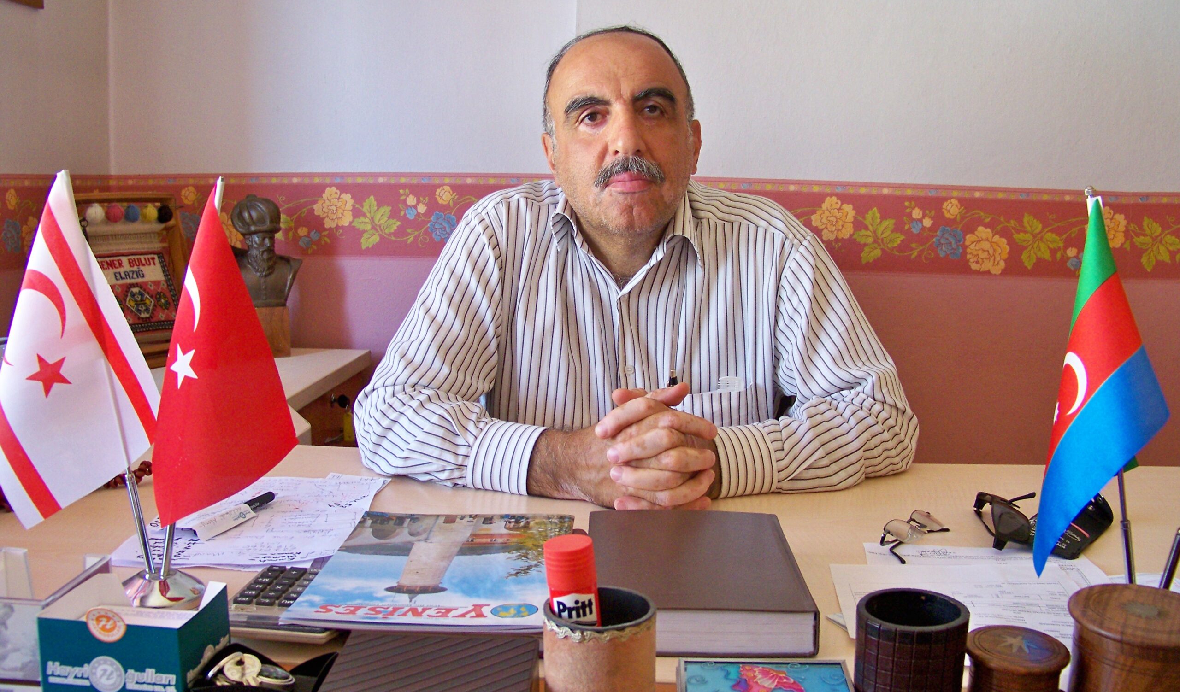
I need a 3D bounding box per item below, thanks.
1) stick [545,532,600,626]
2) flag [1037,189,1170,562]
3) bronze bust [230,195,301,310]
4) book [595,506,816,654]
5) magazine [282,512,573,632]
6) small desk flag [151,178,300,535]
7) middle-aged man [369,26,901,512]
[{"bbox_3d":[-0.007,0.189,0.752,0.032,0.119,0.032,-7,9,-2],"label":"stick"},{"bbox_3d":[0.335,0.026,0.735,0.088,0.245,0.075,4,9,21],"label":"flag"},{"bbox_3d":[-0.665,-0.192,2.298,0.158,0.230,0.115,-3,9,-25],"label":"bronze bust"},{"bbox_3d":[0.089,0.206,1.008,0.186,0.038,0.254,1,9,1],"label":"book"},{"bbox_3d":[-0.118,0.185,0.950,0.203,0.010,0.288,0,7,0],"label":"magazine"},{"bbox_3d":[-0.238,0.007,0.729,0.094,0.229,0.060,0,9,-6],"label":"small desk flag"},{"bbox_3d":[0.058,0.252,1.430,0.650,1.255,0.600,1,9,3],"label":"middle-aged man"}]

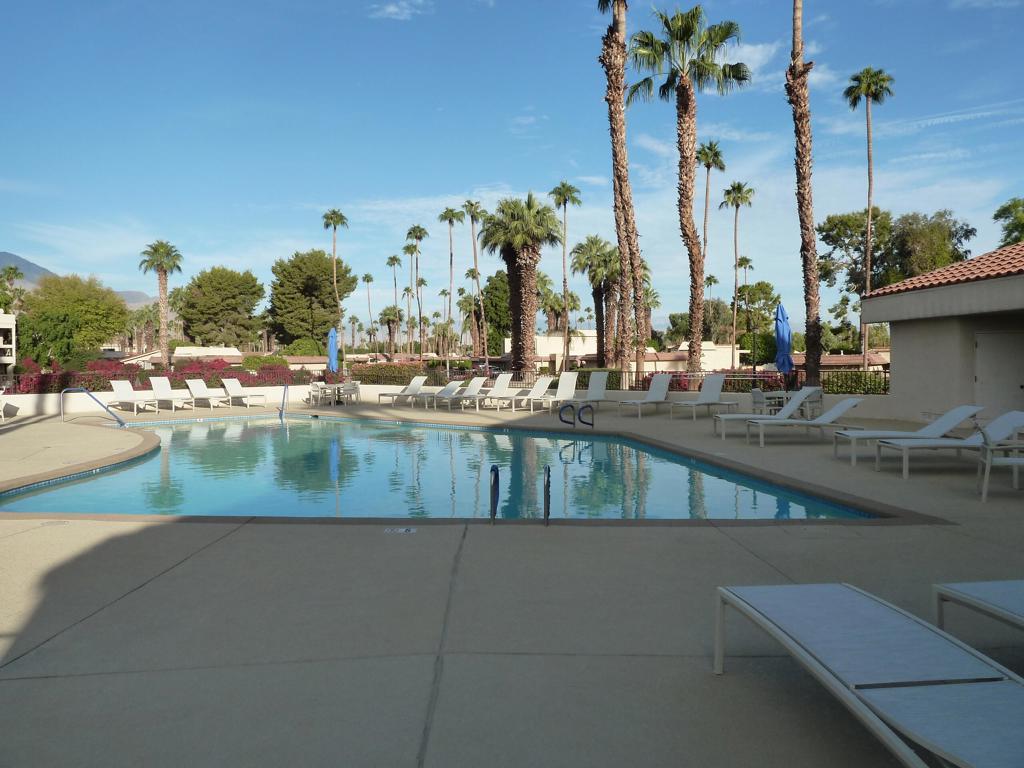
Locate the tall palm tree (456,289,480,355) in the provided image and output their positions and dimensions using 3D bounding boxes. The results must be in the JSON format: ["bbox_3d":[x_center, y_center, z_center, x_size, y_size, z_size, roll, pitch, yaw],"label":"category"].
[{"bbox_3d":[-6.765,-8.017,114.822,3.700,13.660,3.700,0,2,0],"label":"tall palm tree"}]

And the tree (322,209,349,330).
[{"bbox_3d":[-17.412,-8.963,73.776,2.750,17.010,2.700,0,2,0],"label":"tree"}]

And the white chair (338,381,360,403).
[{"bbox_3d":[-5.594,0.286,25.322,0.640,0.860,0.620,2,2,41],"label":"white chair"}]

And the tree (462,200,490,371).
[{"bbox_3d":[-3.546,-9.630,75.760,2.900,18.240,2.800,0,2,0],"label":"tree"}]

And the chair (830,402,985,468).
[{"bbox_3d":[5.788,0.729,10.868,1.880,0.840,0.640,0,2,-2],"label":"chair"}]

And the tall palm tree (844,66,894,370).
[{"bbox_3d":[20.759,-8.950,42.755,2.900,18.620,2.900,0,2,0],"label":"tall palm tree"}]

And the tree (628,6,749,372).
[{"bbox_3d":[7.357,-7.589,30.802,5.000,16.470,5.000,0,2,0],"label":"tree"}]

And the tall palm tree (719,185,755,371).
[{"bbox_3d":[17.569,-7.946,57.791,2.900,15.820,2.800,0,2,0],"label":"tall palm tree"}]

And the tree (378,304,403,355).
[{"bbox_3d":[-20.045,-7.483,121.824,3.900,11.259,3.900,0,2,0],"label":"tree"}]

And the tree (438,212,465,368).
[{"bbox_3d":[-6.071,-8.832,72.779,2.750,16.800,2.750,0,2,0],"label":"tree"}]

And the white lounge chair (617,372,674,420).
[{"bbox_3d":[3.743,0.351,20.185,1.800,1.080,0.640,-2,2,-45],"label":"white lounge chair"}]

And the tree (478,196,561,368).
[{"bbox_3d":[0.622,-5.780,45.840,4.900,12.120,4.400,0,2,0],"label":"tree"}]

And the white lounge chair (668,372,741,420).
[{"bbox_3d":[5.033,0.362,19.260,1.960,1.092,0.640,-2,2,-42],"label":"white lounge chair"}]

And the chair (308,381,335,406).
[{"bbox_3d":[-6.637,0.329,25.319,0.620,0.840,0.600,-1,2,-30],"label":"chair"}]

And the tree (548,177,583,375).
[{"bbox_3d":[5.498,-10.799,75.695,3.400,20.219,3.400,0,2,0],"label":"tree"}]

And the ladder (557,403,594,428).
[{"bbox_3d":[1.480,0.710,16.388,0.540,0.580,0.660,1,2,28],"label":"ladder"}]

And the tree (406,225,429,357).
[{"bbox_3d":[-12.779,-11.266,99.726,3.000,20.600,3.000,0,2,0],"label":"tree"}]

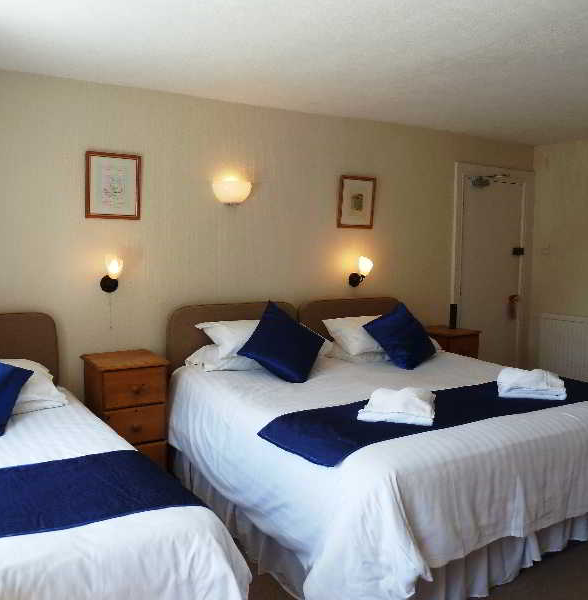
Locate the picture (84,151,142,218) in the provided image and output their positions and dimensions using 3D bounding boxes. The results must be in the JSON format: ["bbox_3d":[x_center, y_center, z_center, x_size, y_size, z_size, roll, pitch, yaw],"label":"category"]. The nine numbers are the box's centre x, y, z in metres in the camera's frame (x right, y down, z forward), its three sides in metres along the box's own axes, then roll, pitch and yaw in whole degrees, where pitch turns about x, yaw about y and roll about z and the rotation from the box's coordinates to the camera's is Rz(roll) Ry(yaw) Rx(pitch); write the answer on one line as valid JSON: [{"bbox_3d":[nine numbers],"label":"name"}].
[{"bbox_3d":[-1.088,-0.684,3.497,0.323,0.388,0.023,-2,5,-29],"label":"picture"}]

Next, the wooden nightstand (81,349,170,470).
[{"bbox_3d":[-0.996,0.683,3.389,0.390,0.687,0.455,-2,5,-29],"label":"wooden nightstand"}]

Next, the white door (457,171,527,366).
[{"bbox_3d":[1.742,-0.080,5.131,0.750,1.965,0.050,-2,5,-29],"label":"white door"}]

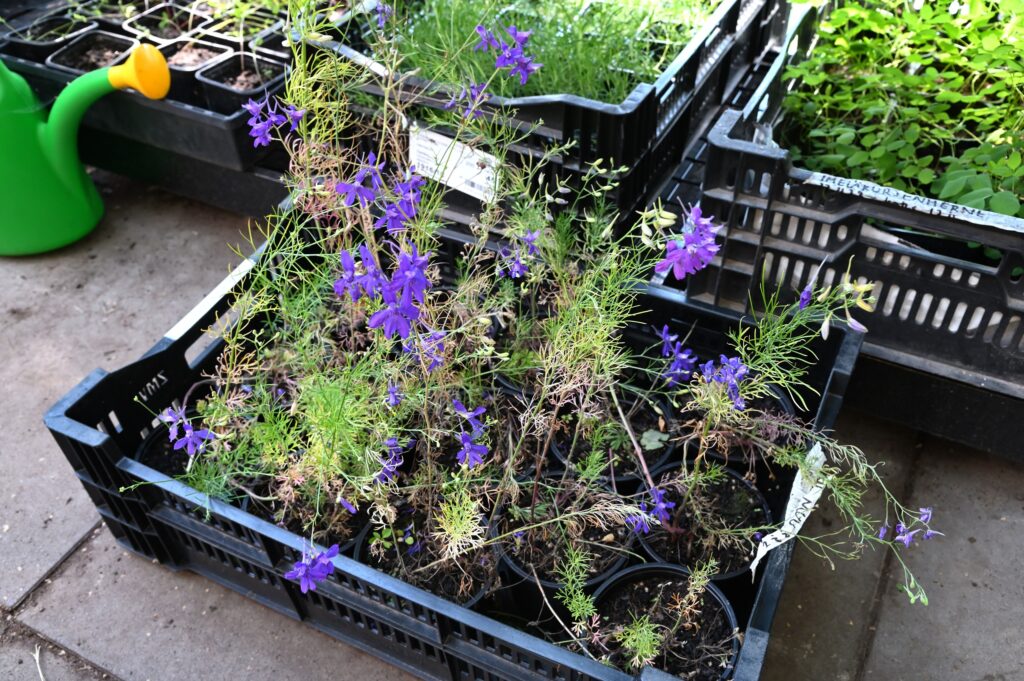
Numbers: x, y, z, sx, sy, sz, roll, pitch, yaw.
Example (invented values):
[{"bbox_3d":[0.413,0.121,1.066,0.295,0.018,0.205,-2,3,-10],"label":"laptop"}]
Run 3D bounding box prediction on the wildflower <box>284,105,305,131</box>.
[{"bbox_3d":[-0.225,-0.231,0.940,0.024,0.027,0.024,28,52,28],"label":"wildflower"}]

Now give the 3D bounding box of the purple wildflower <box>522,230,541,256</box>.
[{"bbox_3d":[0.018,-0.090,0.840,0.017,0.020,0.016,0,43,1],"label":"purple wildflower"}]

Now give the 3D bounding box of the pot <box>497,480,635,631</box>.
[{"bbox_3d":[0.046,0.193,0.803,0.118,0.100,0.118,-1,43,1],"label":"pot"}]

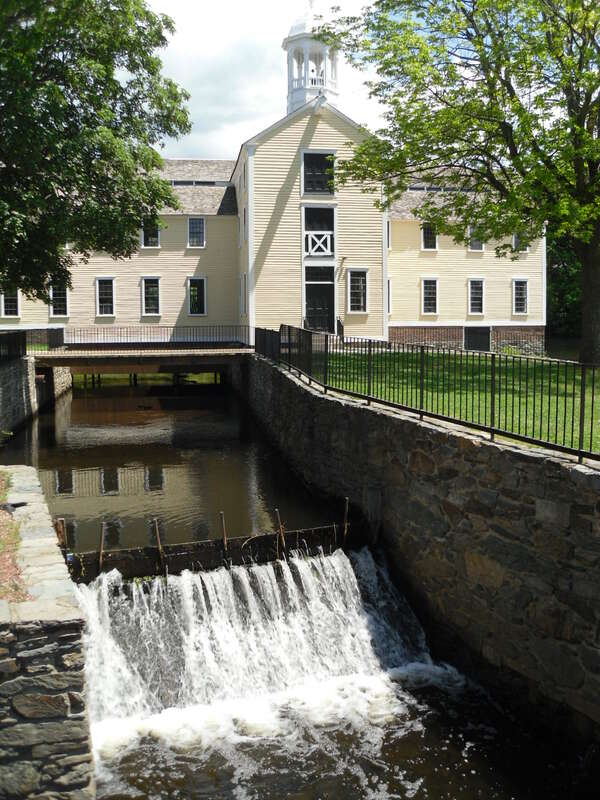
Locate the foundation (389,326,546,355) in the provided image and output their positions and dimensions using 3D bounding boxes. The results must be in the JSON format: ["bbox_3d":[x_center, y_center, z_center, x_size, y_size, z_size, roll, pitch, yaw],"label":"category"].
[{"bbox_3d":[9.547,-3.401,44.865,9.490,1.590,0.350,-1,6,-9],"label":"foundation"}]

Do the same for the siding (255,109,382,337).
[{"bbox_3d":[0.877,-8.083,36.414,6.290,10.620,0.250,-1,6,-9],"label":"siding"}]

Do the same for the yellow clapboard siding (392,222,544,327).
[{"bbox_3d":[9.439,-7.179,44.415,9.340,5.790,0.250,-1,6,-9],"label":"yellow clapboard siding"}]

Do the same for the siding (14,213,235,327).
[{"bbox_3d":[-9.234,-6.640,41.430,12.080,6.030,0.250,-1,6,-9],"label":"siding"}]

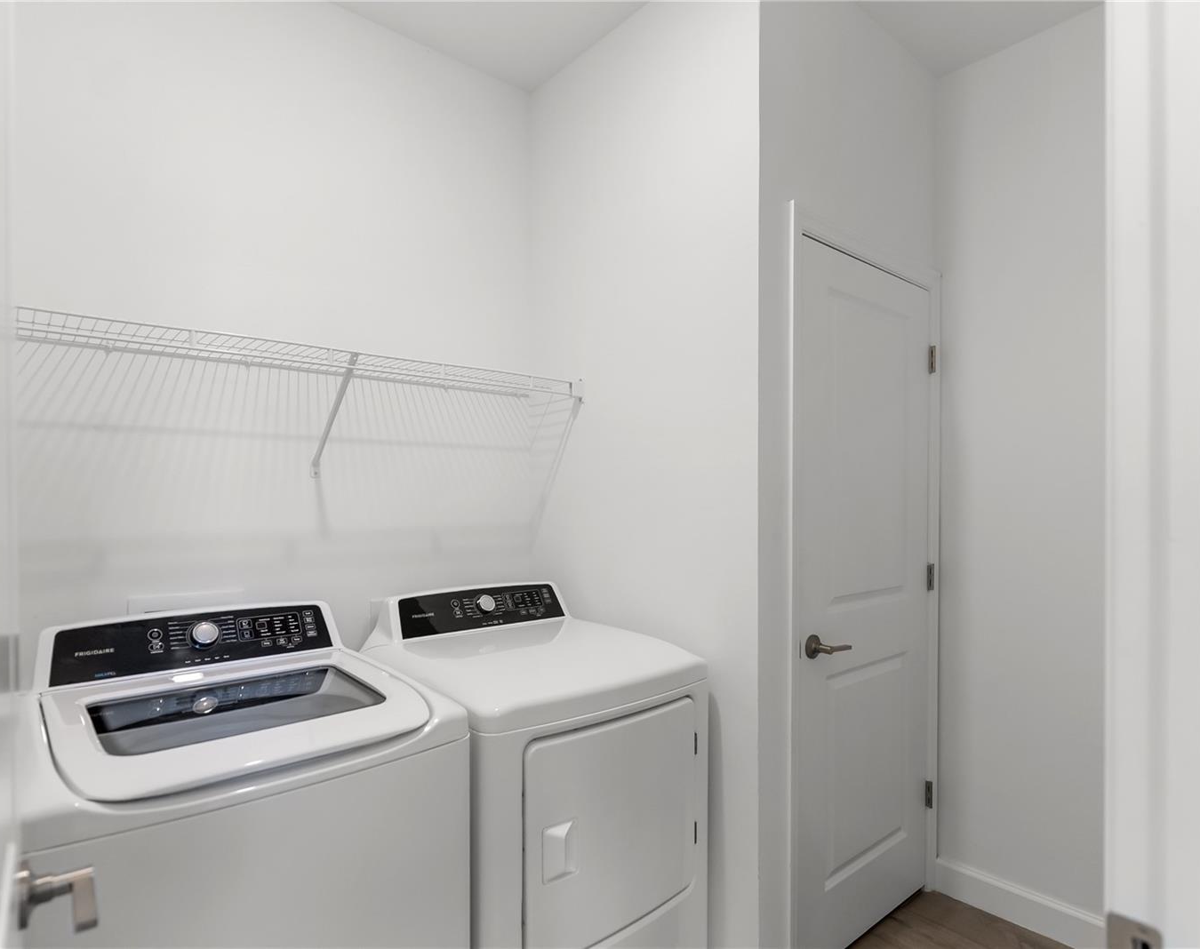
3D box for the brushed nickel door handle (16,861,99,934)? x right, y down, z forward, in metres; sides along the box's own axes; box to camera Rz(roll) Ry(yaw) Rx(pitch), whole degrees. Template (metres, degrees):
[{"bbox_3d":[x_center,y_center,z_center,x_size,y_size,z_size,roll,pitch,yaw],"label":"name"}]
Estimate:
[{"bbox_3d":[-0.546,0.431,0.632,0.067,0.070,0.141,1,-1,-39],"label":"brushed nickel door handle"}]

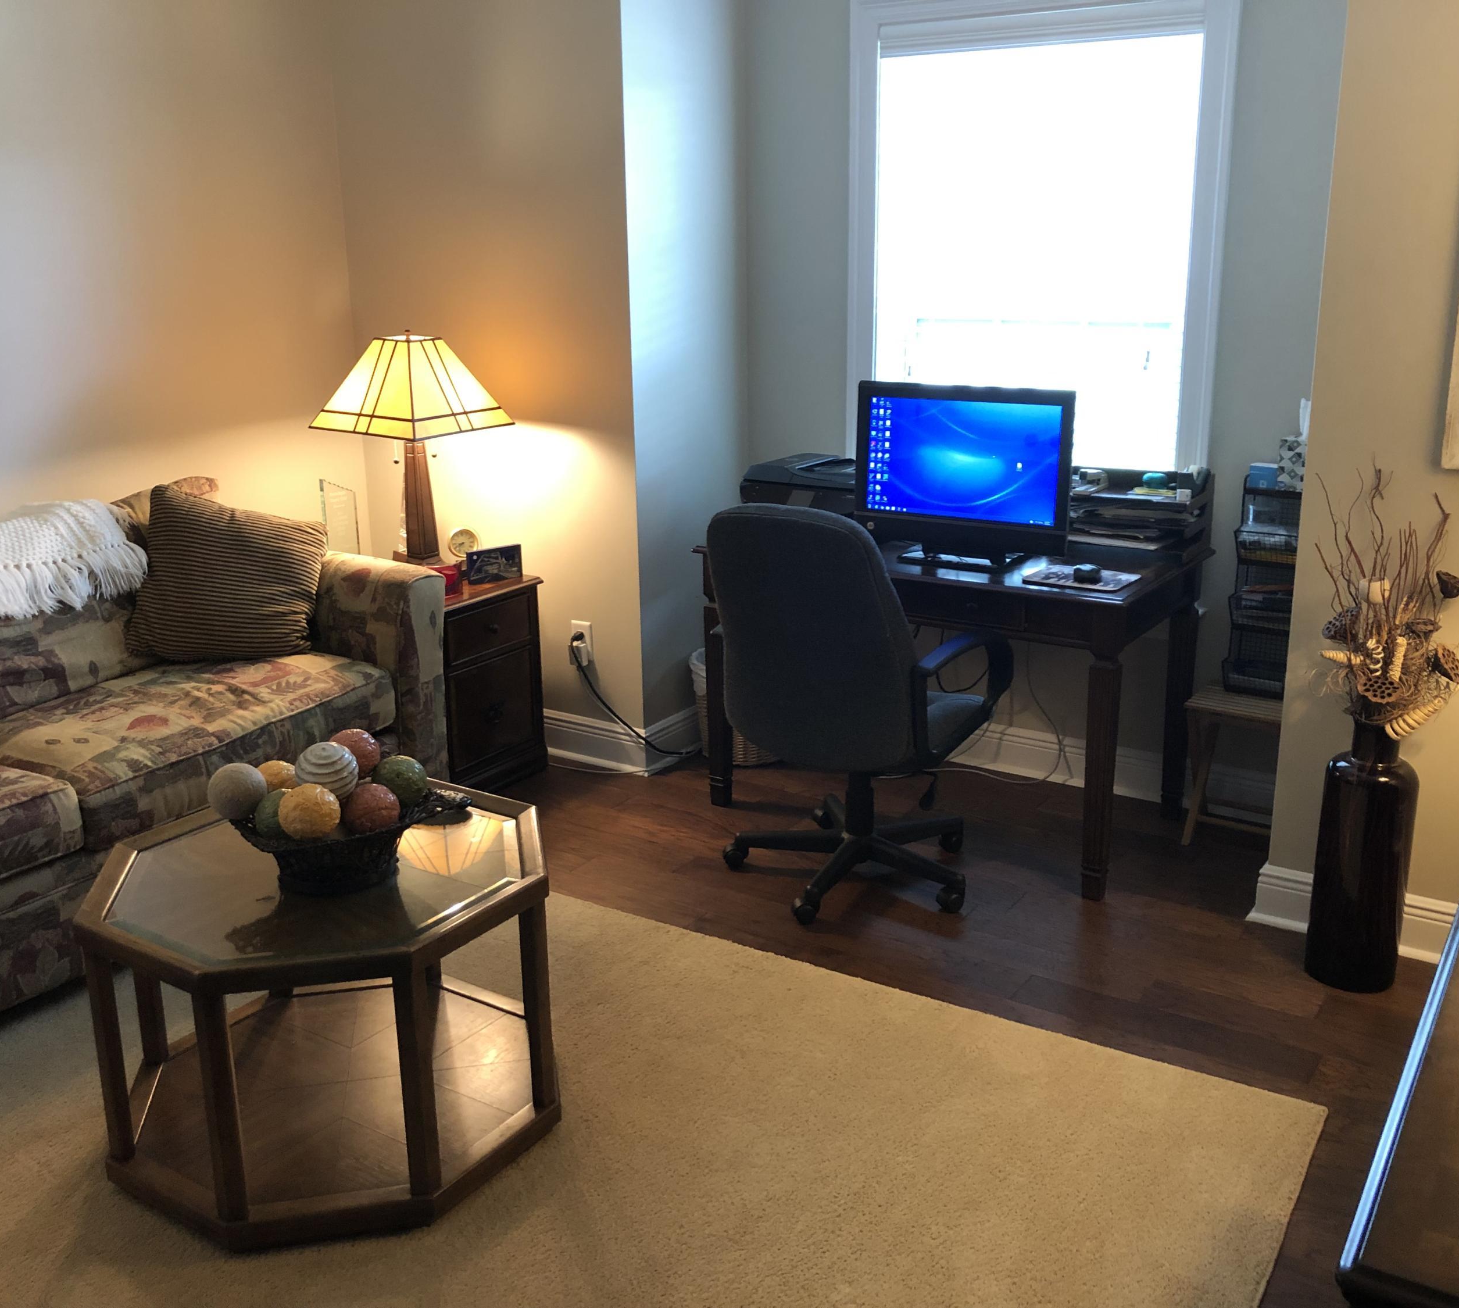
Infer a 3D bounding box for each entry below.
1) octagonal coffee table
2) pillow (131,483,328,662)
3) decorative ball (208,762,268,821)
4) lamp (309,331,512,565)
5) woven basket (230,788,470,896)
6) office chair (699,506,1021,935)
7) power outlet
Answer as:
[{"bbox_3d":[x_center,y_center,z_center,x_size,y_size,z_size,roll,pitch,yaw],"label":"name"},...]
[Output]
[{"bbox_3d":[-0.710,0.596,2.554,0.768,0.490,0.768,9,19,31],"label":"octagonal coffee table"},{"bbox_3d":[-1.282,-0.199,3.588,0.475,0.444,0.162,2,-3,-7],"label":"pillow"},{"bbox_3d":[-0.870,0.243,2.496,0.105,0.105,0.105,-1,16,0],"label":"decorative ball"},{"bbox_3d":[-0.924,-0.590,4.186,0.400,0.710,0.400,9,19,32],"label":"lamp"},{"bbox_3d":[-0.657,0.310,2.428,0.414,0.131,0.253,-4,16,-10],"label":"woven basket"},{"bbox_3d":[0.302,0.092,3.469,0.630,1.000,0.660,9,19,32],"label":"office chair"},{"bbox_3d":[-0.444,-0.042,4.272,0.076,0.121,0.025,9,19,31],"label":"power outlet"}]

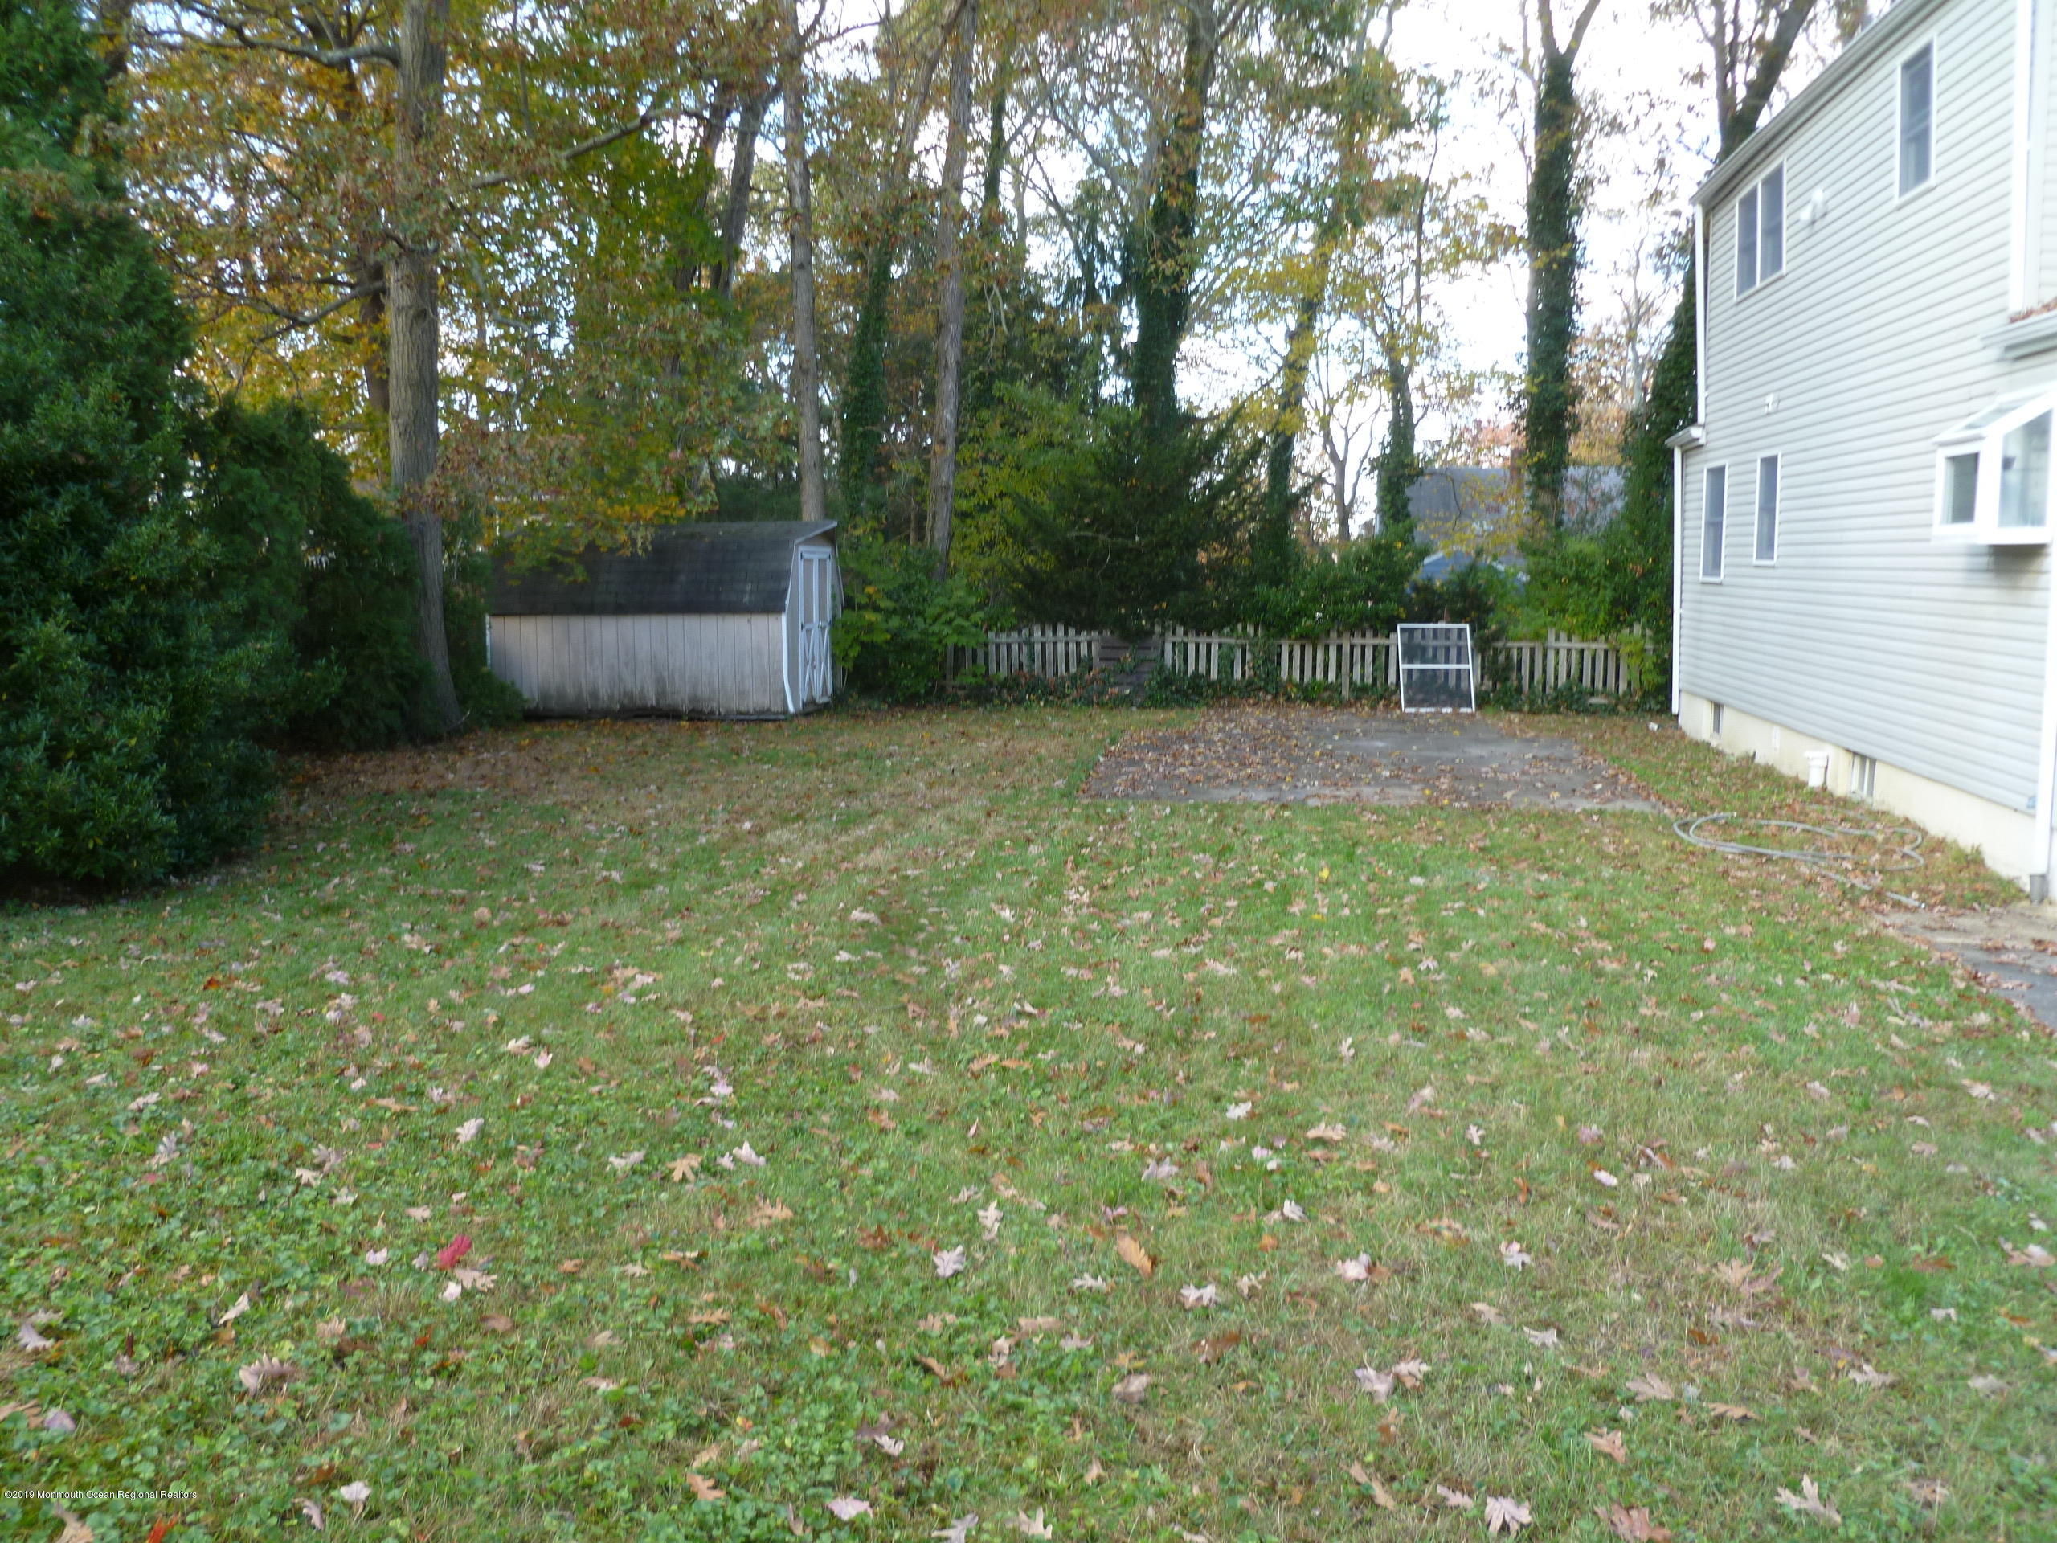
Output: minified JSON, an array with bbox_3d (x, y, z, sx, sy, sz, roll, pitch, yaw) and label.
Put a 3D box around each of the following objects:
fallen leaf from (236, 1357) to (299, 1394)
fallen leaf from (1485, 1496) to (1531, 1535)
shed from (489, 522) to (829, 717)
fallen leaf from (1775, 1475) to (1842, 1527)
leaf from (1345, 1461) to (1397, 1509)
[{"bbox_3d":[-1.599,1.278,3.504,0.130,0.030,0.100,0,7,0],"label":"fallen leaf"},{"bbox_3d":[0.862,1.336,2.989,0.085,0.020,0.120,2,8,16],"label":"fallen leaf"},{"bbox_3d":[-4.250,-1.890,20.400,3.920,2.280,2.450,1,7,10],"label":"shed"},{"bbox_3d":[1.418,1.328,3.024,0.105,0.020,0.150,0,7,3],"label":"fallen leaf"},{"bbox_3d":[0.638,1.325,3.087,0.050,0.020,0.150,-3,8,-17],"label":"leaf"}]

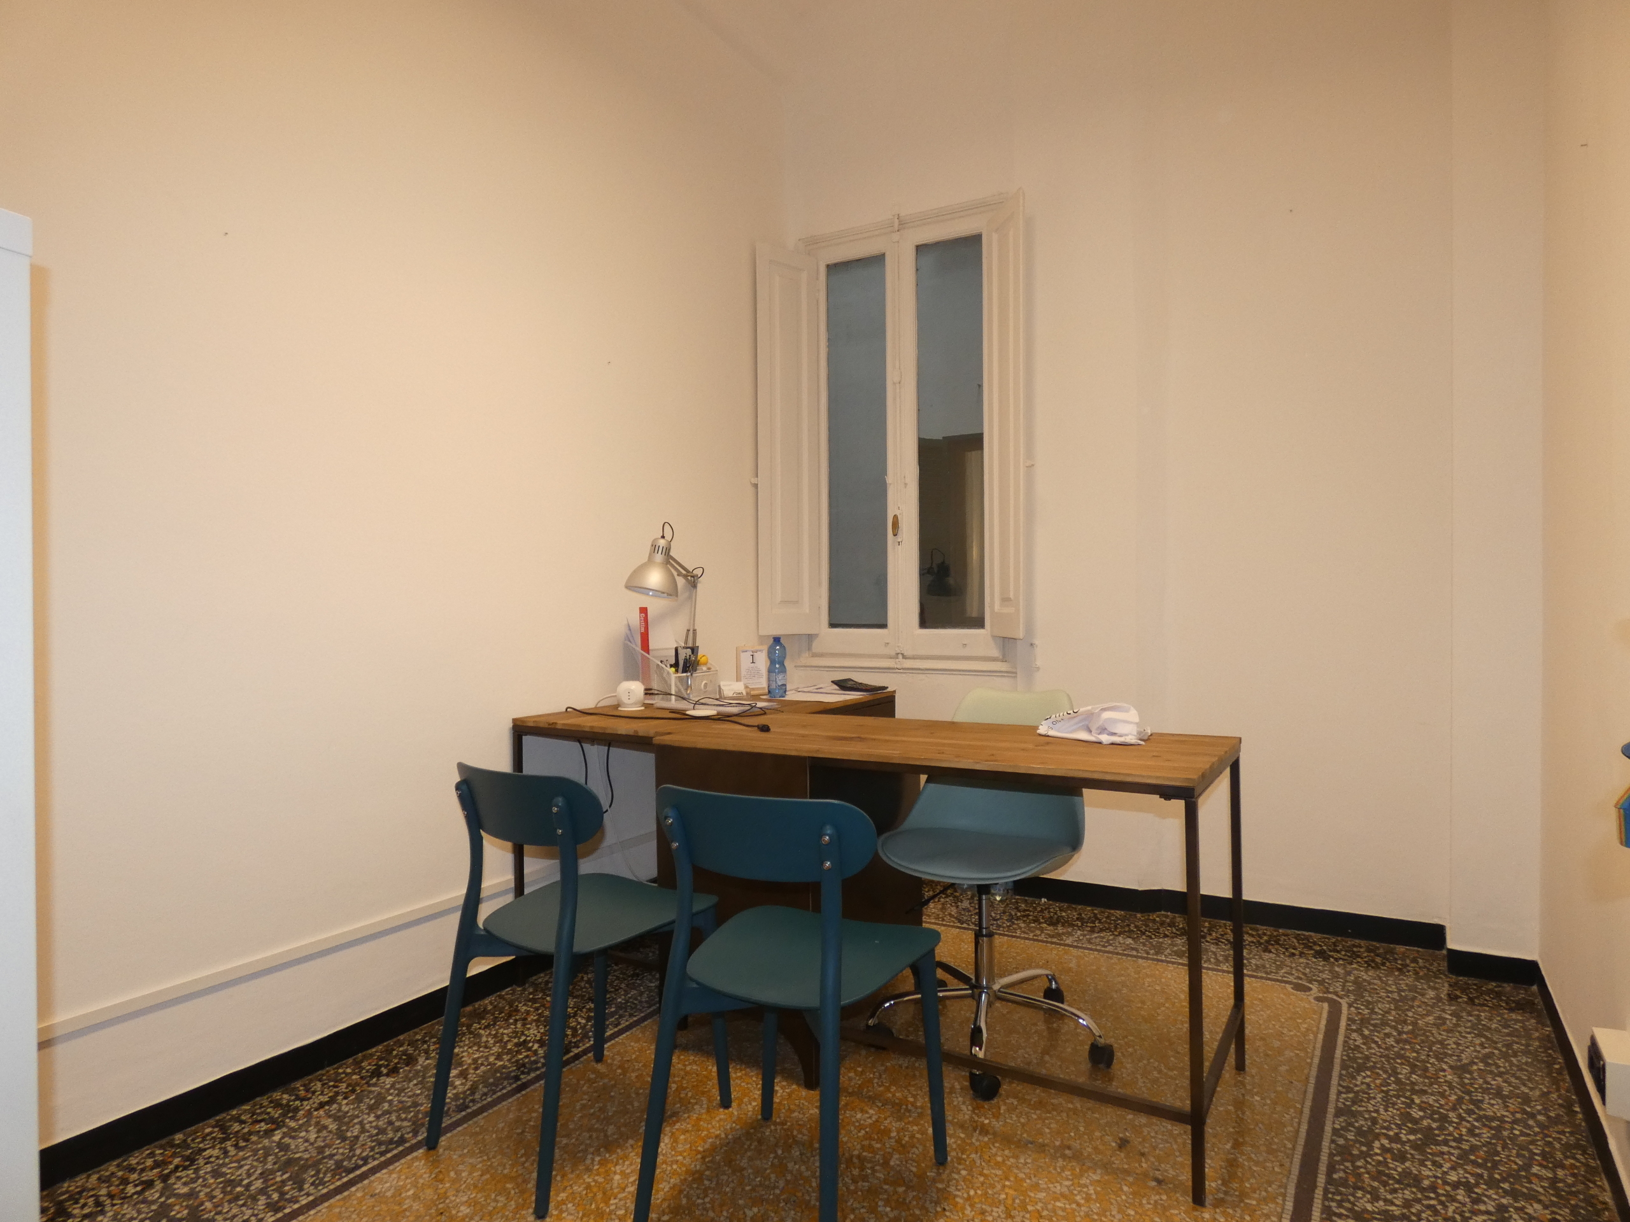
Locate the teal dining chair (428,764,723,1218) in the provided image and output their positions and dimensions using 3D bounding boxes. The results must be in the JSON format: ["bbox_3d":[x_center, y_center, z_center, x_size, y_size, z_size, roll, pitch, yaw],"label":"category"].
[{"bbox_3d":[-0.480,0.684,1.939,0.450,0.770,0.520,0,0,36],"label":"teal dining chair"}]

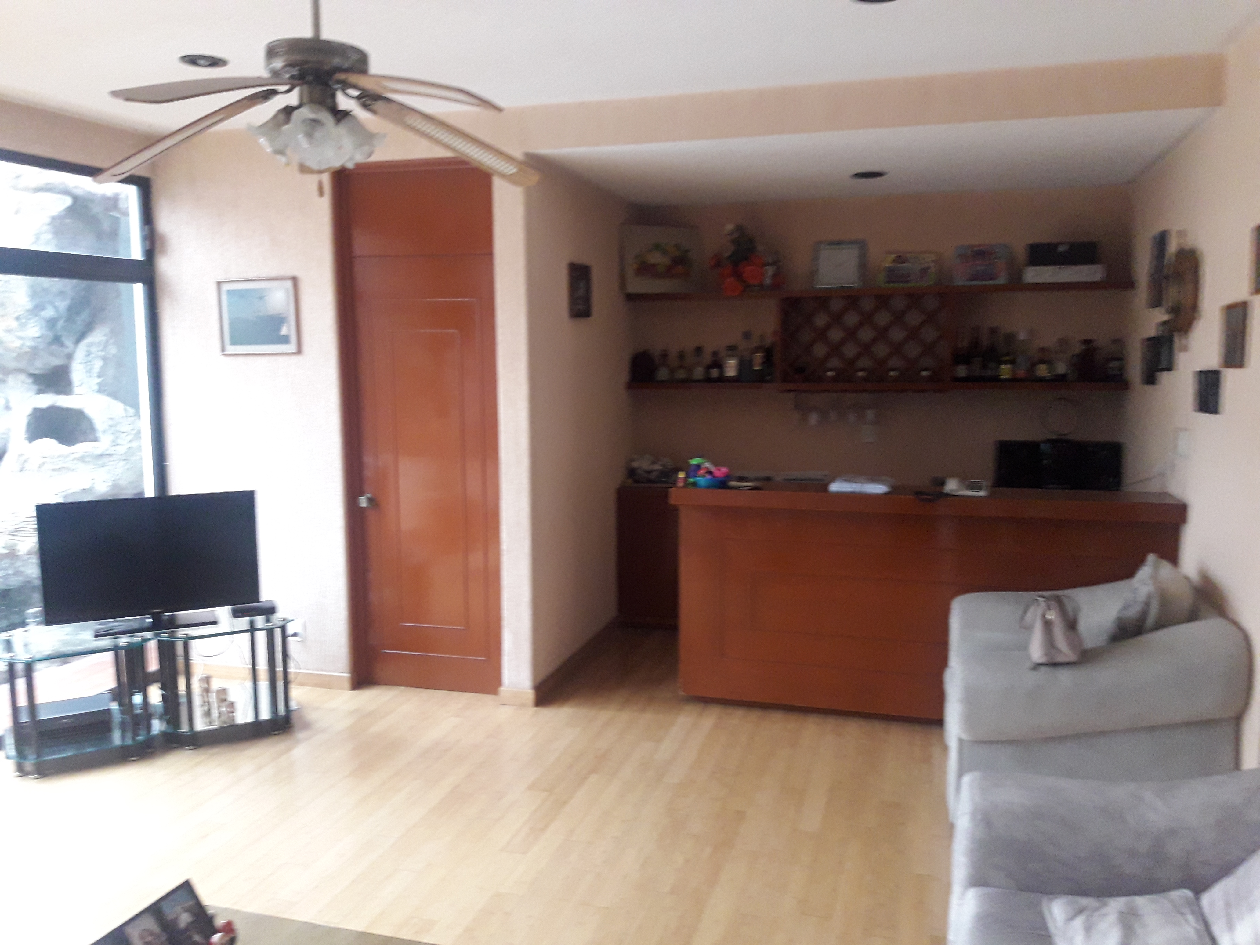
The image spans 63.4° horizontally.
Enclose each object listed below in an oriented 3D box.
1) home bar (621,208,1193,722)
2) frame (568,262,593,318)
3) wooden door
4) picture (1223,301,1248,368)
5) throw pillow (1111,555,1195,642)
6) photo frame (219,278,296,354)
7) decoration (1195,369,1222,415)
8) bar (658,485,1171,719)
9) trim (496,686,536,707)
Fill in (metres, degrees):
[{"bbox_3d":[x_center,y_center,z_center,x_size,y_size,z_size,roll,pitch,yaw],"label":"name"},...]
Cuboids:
[{"bbox_3d":[1.109,-0.171,5.114,2.722,2.398,1.539,2,7,16],"label":"home bar"},{"bbox_3d":[-0.248,-0.930,5.212,0.025,0.265,0.315,2,7,16],"label":"frame"},{"bbox_3d":[-0.988,-0.177,4.817,0.786,2.501,0.100,2,7,16],"label":"wooden door"},{"bbox_3d":[2.051,-0.461,3.462,0.020,0.218,0.235,2,7,16],"label":"picture"},{"bbox_3d":[1.860,0.518,3.648,0.180,0.400,0.400,14,10,14],"label":"throw pillow"},{"bbox_3d":[-1.791,-0.749,4.902,0.435,0.360,0.025,2,7,16],"label":"photo frame"},{"bbox_3d":[2.134,-0.297,3.771,0.020,0.160,0.275,2,7,16],"label":"decoration"},{"bbox_3d":[1.250,0.586,4.560,2.106,1.017,0.405,2,7,16],"label":"bar"},{"bbox_3d":[-0.520,1.046,4.753,0.180,0.078,0.020,2,7,16],"label":"trim"}]

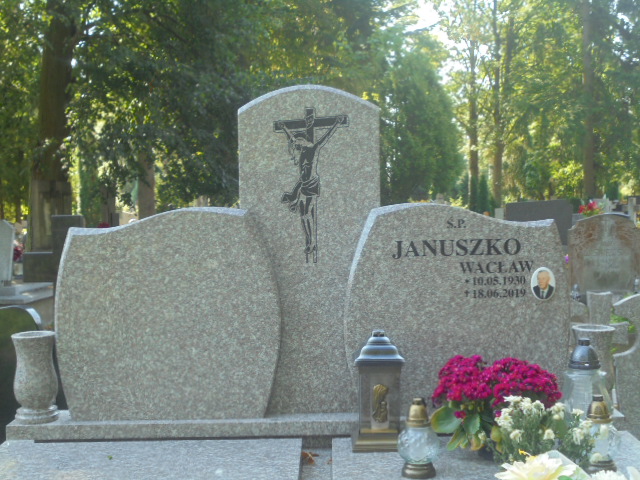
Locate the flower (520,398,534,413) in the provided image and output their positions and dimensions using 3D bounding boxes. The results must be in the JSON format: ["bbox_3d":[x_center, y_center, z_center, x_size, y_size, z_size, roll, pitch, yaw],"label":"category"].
[{"bbox_3d":[0.623,0.497,2.720,0.042,0.038,0.042,-1,3,0],"label":"flower"}]

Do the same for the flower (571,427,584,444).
[{"bbox_3d":[0.756,0.574,2.660,0.041,0.048,0.041,-1,3,0],"label":"flower"}]

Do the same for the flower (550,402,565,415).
[{"bbox_3d":[0.711,0.504,2.710,0.042,0.036,0.042,-1,4,0],"label":"flower"}]

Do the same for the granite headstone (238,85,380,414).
[{"bbox_3d":[-0.036,0.038,3.268,0.504,1.172,0.080,-1,3,0],"label":"granite headstone"}]

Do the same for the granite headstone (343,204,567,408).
[{"bbox_3d":[0.467,0.236,3.113,0.762,0.727,0.080,-1,4,0],"label":"granite headstone"}]

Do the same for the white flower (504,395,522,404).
[{"bbox_3d":[0.572,0.472,2.680,0.050,0.032,0.045,-1,4,0],"label":"white flower"}]

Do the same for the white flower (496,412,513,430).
[{"bbox_3d":[0.548,0.539,2.690,0.048,0.048,0.048,-1,3,0],"label":"white flower"}]

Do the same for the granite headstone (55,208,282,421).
[{"bbox_3d":[-0.533,0.262,3.219,0.795,0.743,0.070,-1,3,0],"label":"granite headstone"}]

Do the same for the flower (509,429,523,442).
[{"bbox_3d":[0.574,0.574,2.660,0.041,0.037,0.041,-1,3,0],"label":"flower"}]

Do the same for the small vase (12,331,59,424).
[{"bbox_3d":[-1.011,0.488,3.235,0.159,0.301,0.159,-1,3,0],"label":"small vase"}]

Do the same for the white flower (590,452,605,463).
[{"bbox_3d":[0.796,0.624,2.600,0.040,0.029,0.038,-1,4,0],"label":"white flower"}]

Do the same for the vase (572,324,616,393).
[{"bbox_3d":[0.959,0.449,3.171,0.150,0.282,0.150,-1,4,0],"label":"vase"}]

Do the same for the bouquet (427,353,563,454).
[{"bbox_3d":[0.552,0.519,2.850,0.400,0.310,0.300,-1,4,0],"label":"bouquet"}]

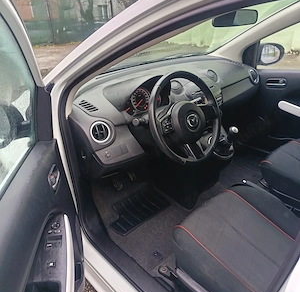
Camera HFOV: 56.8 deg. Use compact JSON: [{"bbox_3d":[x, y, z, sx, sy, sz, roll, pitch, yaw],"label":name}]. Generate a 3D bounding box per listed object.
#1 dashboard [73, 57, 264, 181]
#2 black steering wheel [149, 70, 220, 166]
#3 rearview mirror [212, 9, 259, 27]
[{"bbox_3d":[0.134,-0.286,1.639,1.380,0.420,0.480,-24,34,-36],"label":"dashboard"},{"bbox_3d":[0.141,-0.115,1.125,0.370,0.370,0.110,-24,8,-36],"label":"black steering wheel"},{"bbox_3d":[0.367,-0.559,1.210,0.235,0.065,0.045,-13,29,-20],"label":"rearview mirror"}]

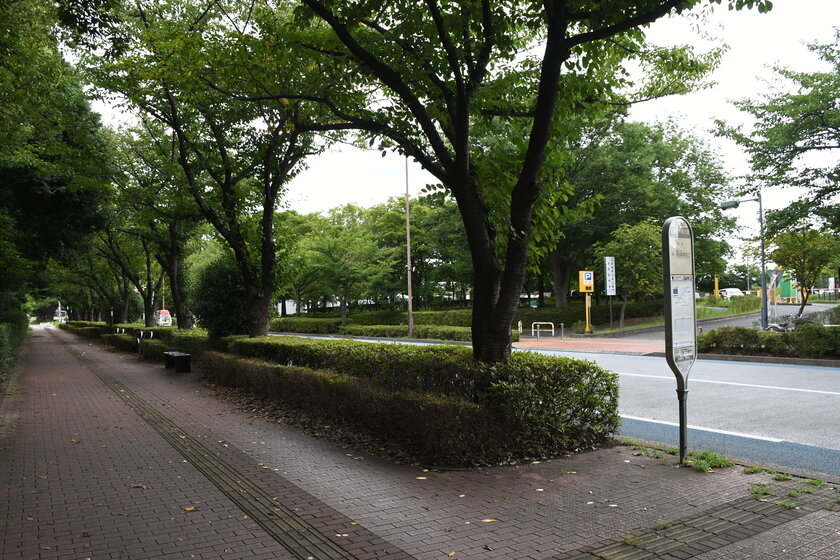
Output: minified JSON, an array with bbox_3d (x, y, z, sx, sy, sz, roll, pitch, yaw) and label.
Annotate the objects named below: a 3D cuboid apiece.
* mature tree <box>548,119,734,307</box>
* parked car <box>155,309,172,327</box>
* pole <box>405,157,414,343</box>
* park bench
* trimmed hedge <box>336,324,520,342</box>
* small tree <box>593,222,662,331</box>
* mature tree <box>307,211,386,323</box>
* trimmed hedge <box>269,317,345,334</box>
[{"bbox_3d":[15.832,-4.761,46.500,12.000,13.800,12.500,0,-3,-32],"label":"mature tree"},{"bbox_3d":[-34.567,5.167,85.000,1.750,2.100,4.600,0,-3,-32],"label":"parked car"},{"bbox_3d":[-0.565,-1.949,34.324,0.240,10.200,0.240,0,-3,-32],"label":"pole"},{"bbox_3d":[-6.747,2.307,17.632,0.450,0.440,1.850,0,-3,-32],"label":"park bench"},{"bbox_3d":[-0.689,2.921,35.143,1.300,0.570,17.500,0,-3,-32],"label":"trimmed hedge"},{"bbox_3d":[13.569,-0.423,41.000,4.700,7.100,4.700,0,-3,-32],"label":"small tree"},{"bbox_3d":[-5.239,-0.633,44.300,5.600,8.800,5.600,-1,-3,0],"label":"mature tree"},{"bbox_3d":[-9.130,3.639,49.422,1.300,0.920,14.000,0,-3,-32],"label":"trimmed hedge"}]

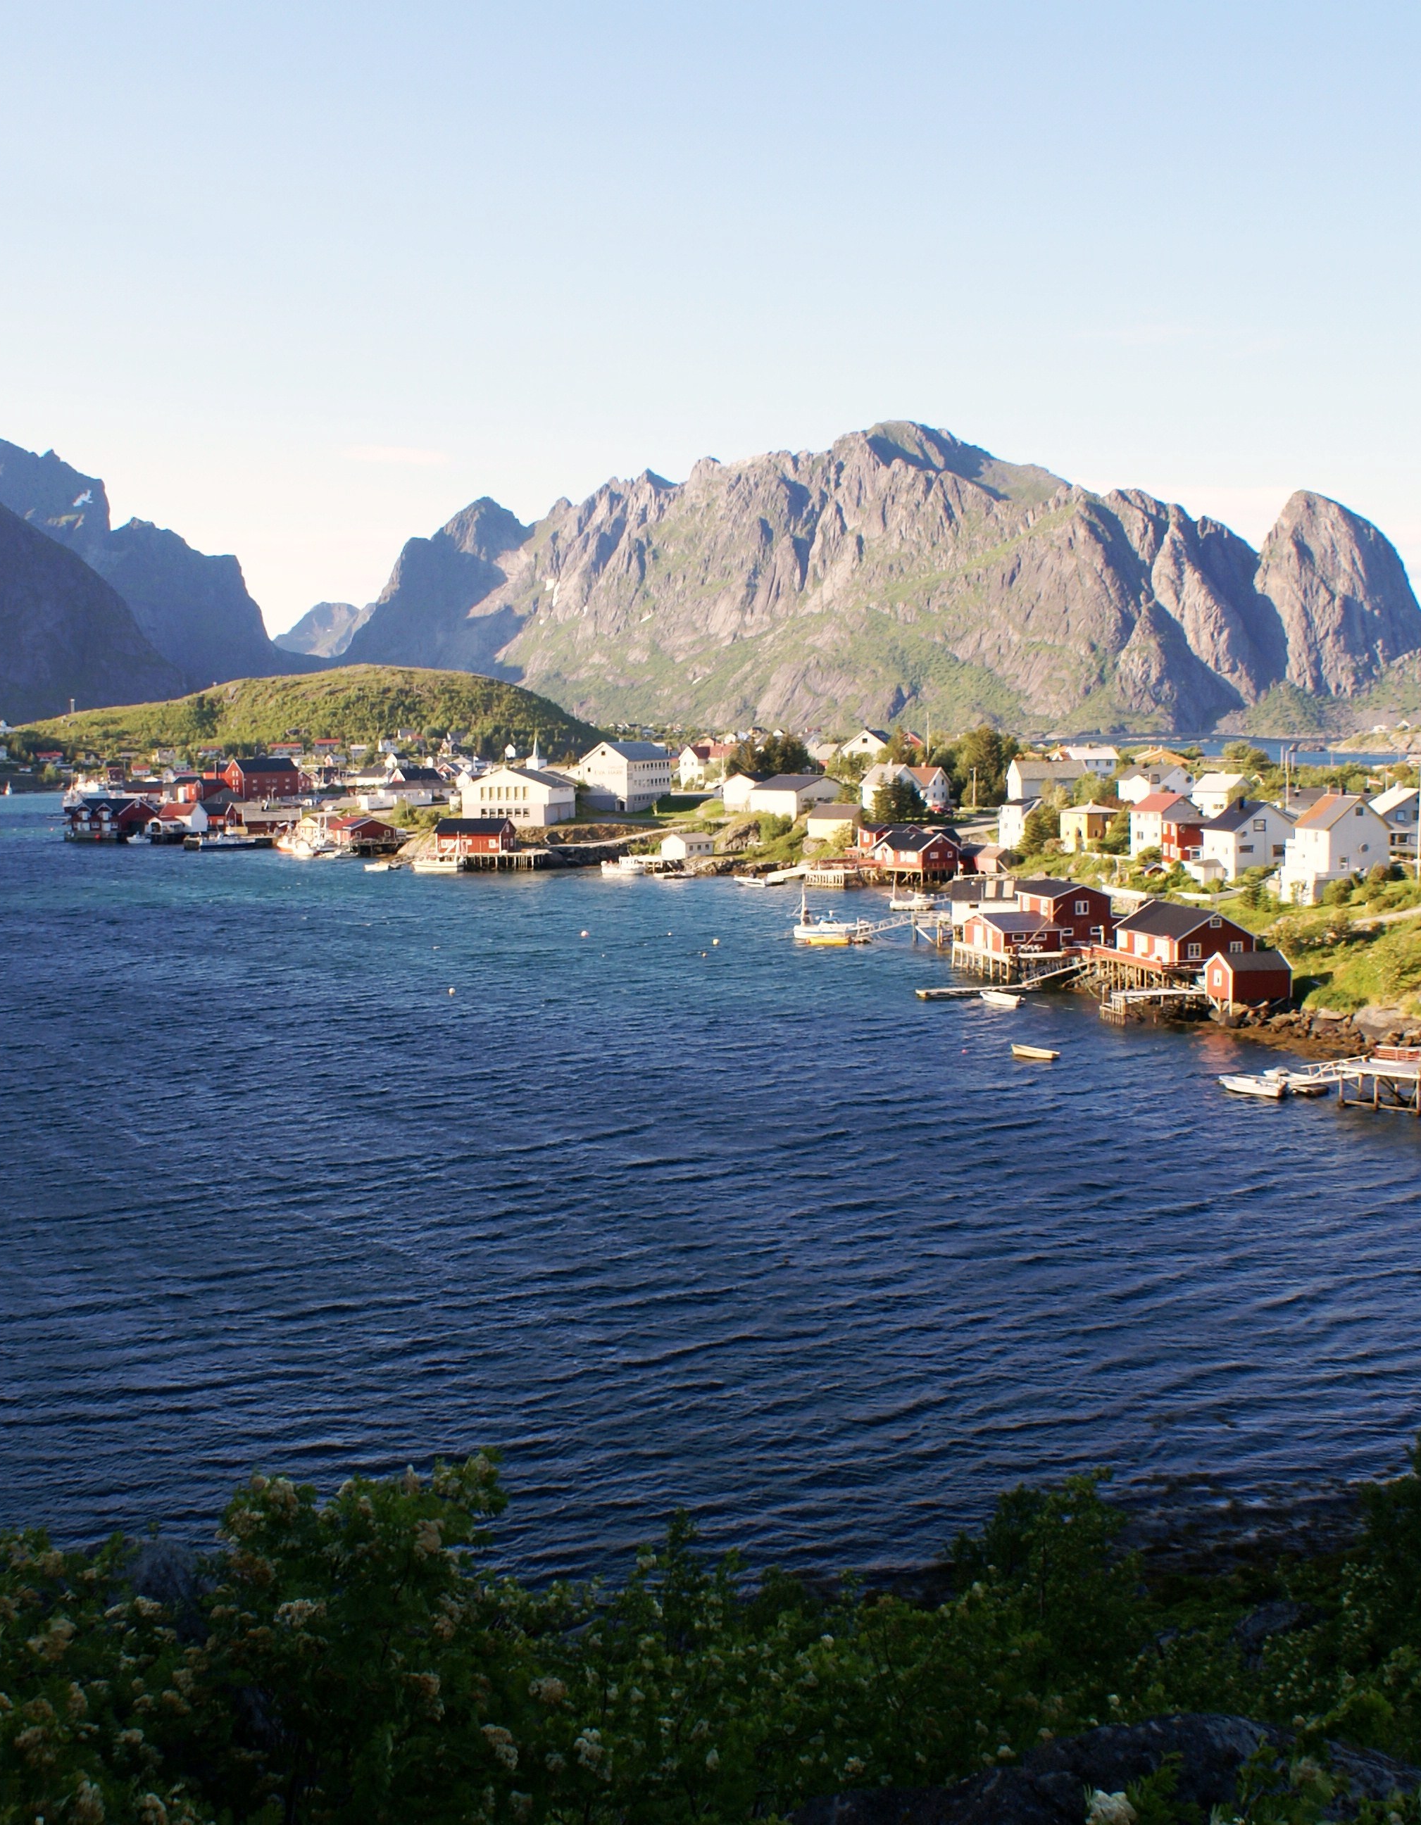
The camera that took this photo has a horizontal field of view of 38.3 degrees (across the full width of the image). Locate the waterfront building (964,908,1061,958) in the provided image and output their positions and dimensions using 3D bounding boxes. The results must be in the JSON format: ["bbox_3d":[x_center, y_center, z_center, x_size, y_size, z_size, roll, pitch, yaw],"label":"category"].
[{"bbox_3d":[31.480,1.830,213.830,6.600,3.600,9.500,-2,6,-15],"label":"waterfront building"}]

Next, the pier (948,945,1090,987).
[{"bbox_3d":[32.120,4.630,212.870,8.800,2.800,14.200,-2,6,-15],"label":"pier"}]

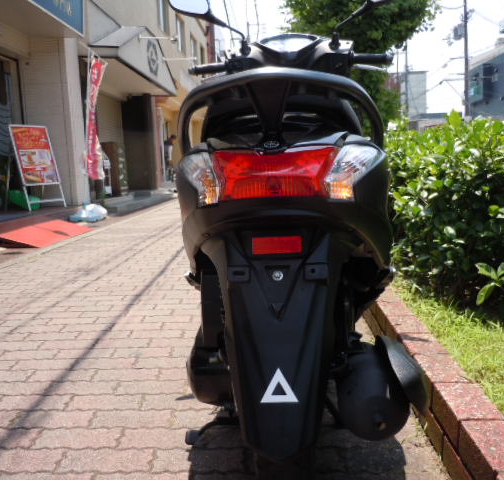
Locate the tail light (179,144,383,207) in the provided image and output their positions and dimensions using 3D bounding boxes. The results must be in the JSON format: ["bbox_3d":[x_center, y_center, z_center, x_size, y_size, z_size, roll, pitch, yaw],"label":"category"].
[{"bbox_3d":[0.045,-0.102,0.825,0.315,0.090,0.120,-2,9,6],"label":"tail light"}]

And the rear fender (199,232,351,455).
[{"bbox_3d":[0.043,0.143,0.796,0.220,0.320,0.170,-2,9,6],"label":"rear fender"}]

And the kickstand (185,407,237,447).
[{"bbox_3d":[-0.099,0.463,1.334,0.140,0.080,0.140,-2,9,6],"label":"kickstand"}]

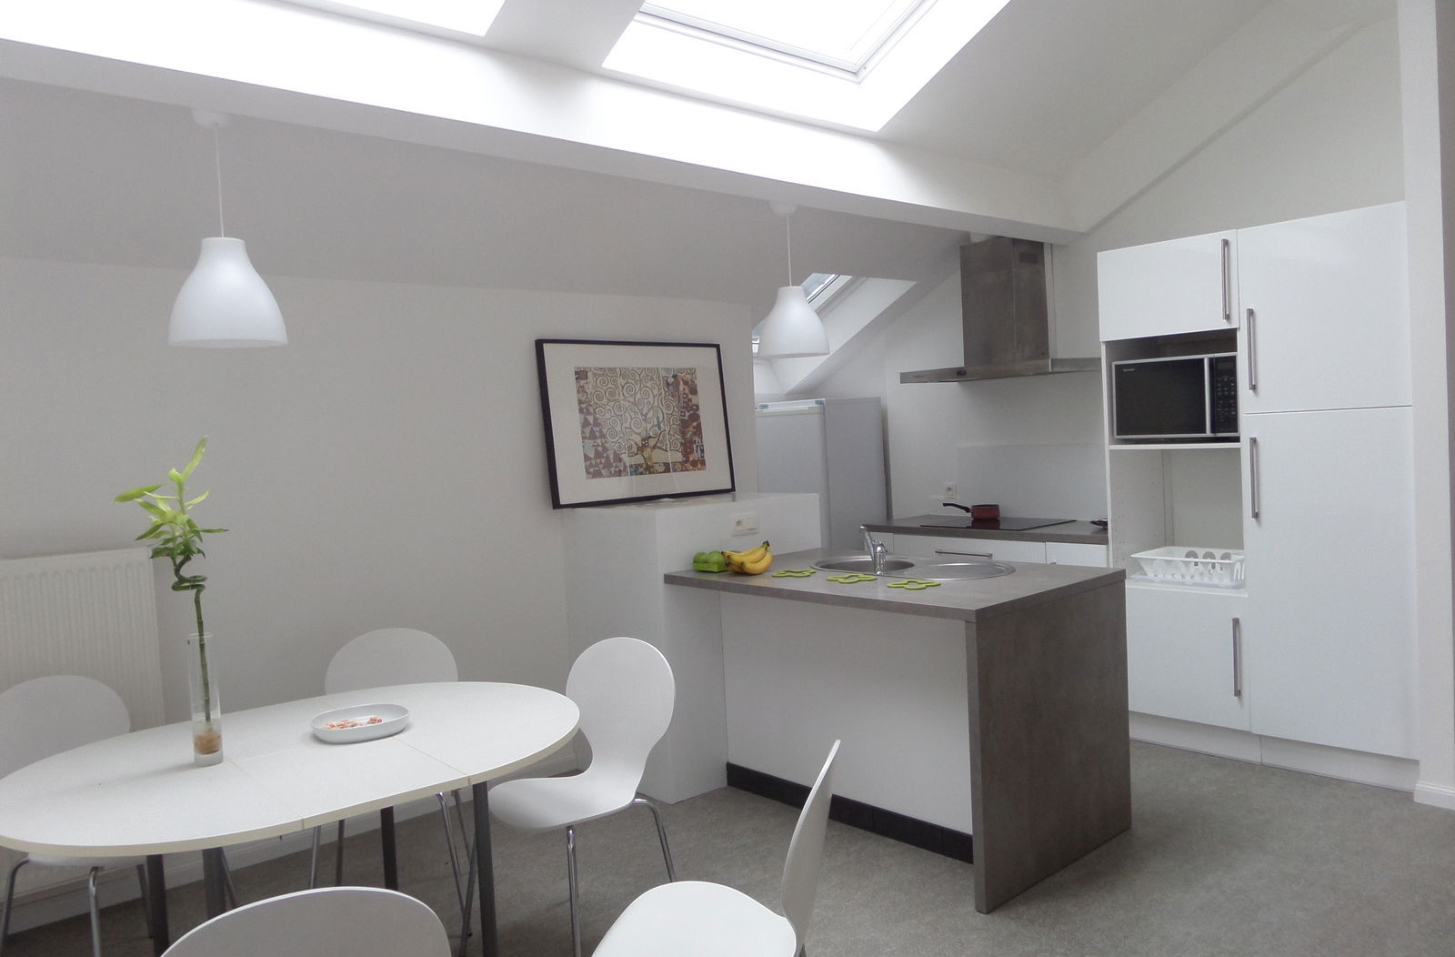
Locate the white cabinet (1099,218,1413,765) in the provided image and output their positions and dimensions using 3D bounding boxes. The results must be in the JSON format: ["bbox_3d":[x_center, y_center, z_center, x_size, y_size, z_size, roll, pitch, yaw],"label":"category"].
[{"bbox_3d":[2.344,0.074,4.334,0.610,2.195,1.190,-5,3,-41],"label":"white cabinet"}]

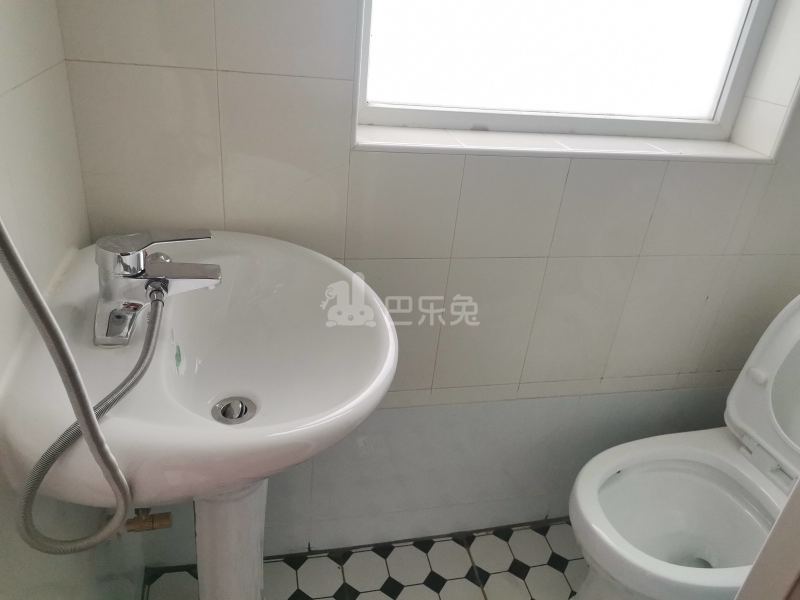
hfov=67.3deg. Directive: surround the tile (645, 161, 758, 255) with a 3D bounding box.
[{"bbox_3d":[0.588,-0.177,1.193,0.200,0.193,0.010,-1,29,-14],"label":"tile"}]

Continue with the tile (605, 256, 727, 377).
[{"bbox_3d":[0.565,0.040,1.308,0.200,0.300,0.010,-1,29,-14],"label":"tile"}]

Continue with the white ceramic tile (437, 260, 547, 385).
[{"bbox_3d":[0.177,0.049,1.213,0.200,0.300,0.010,-2,29,-14],"label":"white ceramic tile"}]

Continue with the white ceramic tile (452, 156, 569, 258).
[{"bbox_3d":[0.199,-0.167,1.097,0.200,0.193,0.010,-1,29,-14],"label":"white ceramic tile"}]

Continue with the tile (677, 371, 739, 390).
[{"bbox_3d":[0.744,0.185,1.435,0.200,0.042,0.010,-1,29,-14],"label":"tile"}]

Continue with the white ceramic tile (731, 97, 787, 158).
[{"bbox_3d":[0.726,-0.349,1.209,0.010,0.095,0.118,-1,29,-14],"label":"white ceramic tile"}]

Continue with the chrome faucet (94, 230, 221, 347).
[{"bbox_3d":[-0.289,-0.031,0.721,0.142,0.105,0.140,-1,29,-14],"label":"chrome faucet"}]

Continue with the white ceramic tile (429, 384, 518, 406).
[{"bbox_3d":[0.161,0.200,1.292,0.200,0.042,0.010,-1,29,-14],"label":"white ceramic tile"}]

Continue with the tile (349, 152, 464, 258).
[{"bbox_3d":[0.005,-0.162,1.050,0.200,0.193,0.010,-1,29,-14],"label":"tile"}]

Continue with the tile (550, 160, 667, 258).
[{"bbox_3d":[0.394,-0.172,1.145,0.200,0.193,0.010,-1,29,-14],"label":"tile"}]

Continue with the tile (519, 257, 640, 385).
[{"bbox_3d":[0.371,0.045,1.260,0.200,0.300,0.010,-1,29,-14],"label":"tile"}]

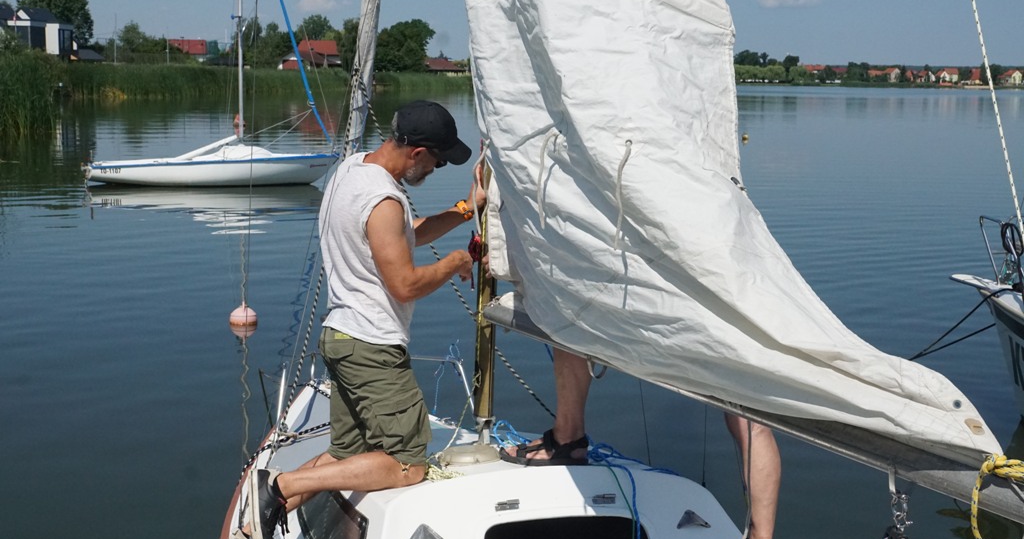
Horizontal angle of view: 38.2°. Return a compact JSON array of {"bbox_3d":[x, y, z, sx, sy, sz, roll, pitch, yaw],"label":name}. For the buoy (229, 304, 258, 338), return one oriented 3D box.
[{"bbox_3d":[-2.614,0.501,14.400,0.270,0.290,0.270,0,7,0],"label":"buoy"}]

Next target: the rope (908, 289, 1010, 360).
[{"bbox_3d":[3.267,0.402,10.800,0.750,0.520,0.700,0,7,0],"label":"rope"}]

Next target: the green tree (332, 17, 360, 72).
[{"bbox_3d":[-31.662,-43.916,290.000,6.300,11.500,6.300,0,7,0],"label":"green tree"}]

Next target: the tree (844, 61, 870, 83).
[{"bbox_3d":[144.396,-82.153,620.000,10.000,9.000,9.000,0,7,0],"label":"tree"}]

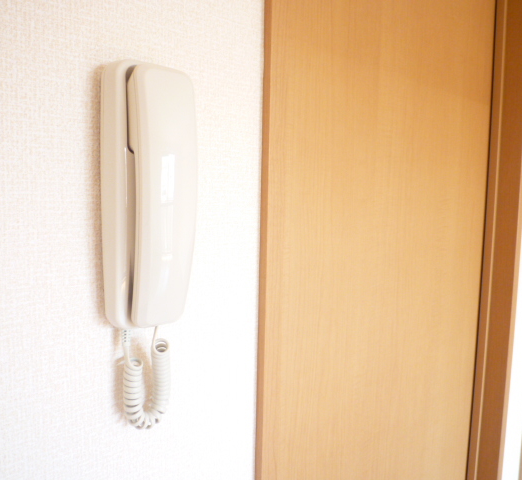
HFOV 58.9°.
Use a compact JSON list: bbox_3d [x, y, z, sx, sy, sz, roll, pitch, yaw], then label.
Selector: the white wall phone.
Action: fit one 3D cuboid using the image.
[{"bbox_3d":[-0.094,0.010,0.403,0.065,0.304,0.062,-4,7,-40],"label":"white wall phone"}]

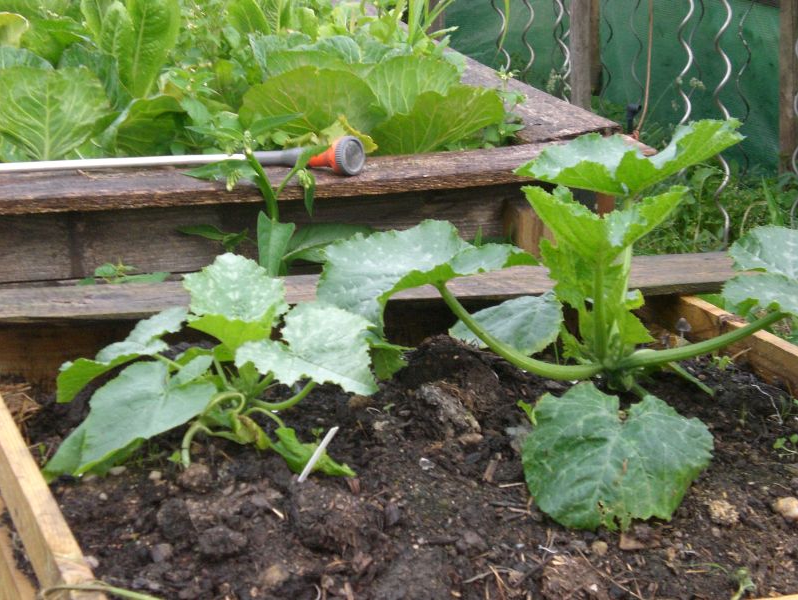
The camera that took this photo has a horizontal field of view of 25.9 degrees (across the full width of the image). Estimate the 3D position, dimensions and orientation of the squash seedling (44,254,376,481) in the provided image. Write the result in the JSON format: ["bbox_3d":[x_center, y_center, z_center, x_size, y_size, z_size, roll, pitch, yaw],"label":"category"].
[{"bbox_3d":[-0.247,0.065,2.360,0.430,0.215,0.400,0,18,0],"label":"squash seedling"}]

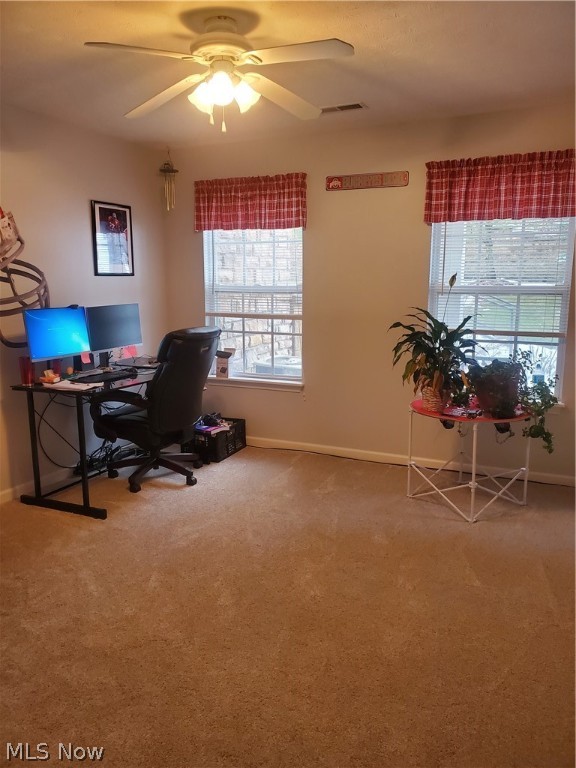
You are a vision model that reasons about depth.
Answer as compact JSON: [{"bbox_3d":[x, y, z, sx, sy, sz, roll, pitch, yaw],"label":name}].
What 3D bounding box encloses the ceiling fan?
[{"bbox_3d":[-0.280,-1.308,2.446,1.210,0.436,1.210,10,15,43],"label":"ceiling fan"}]

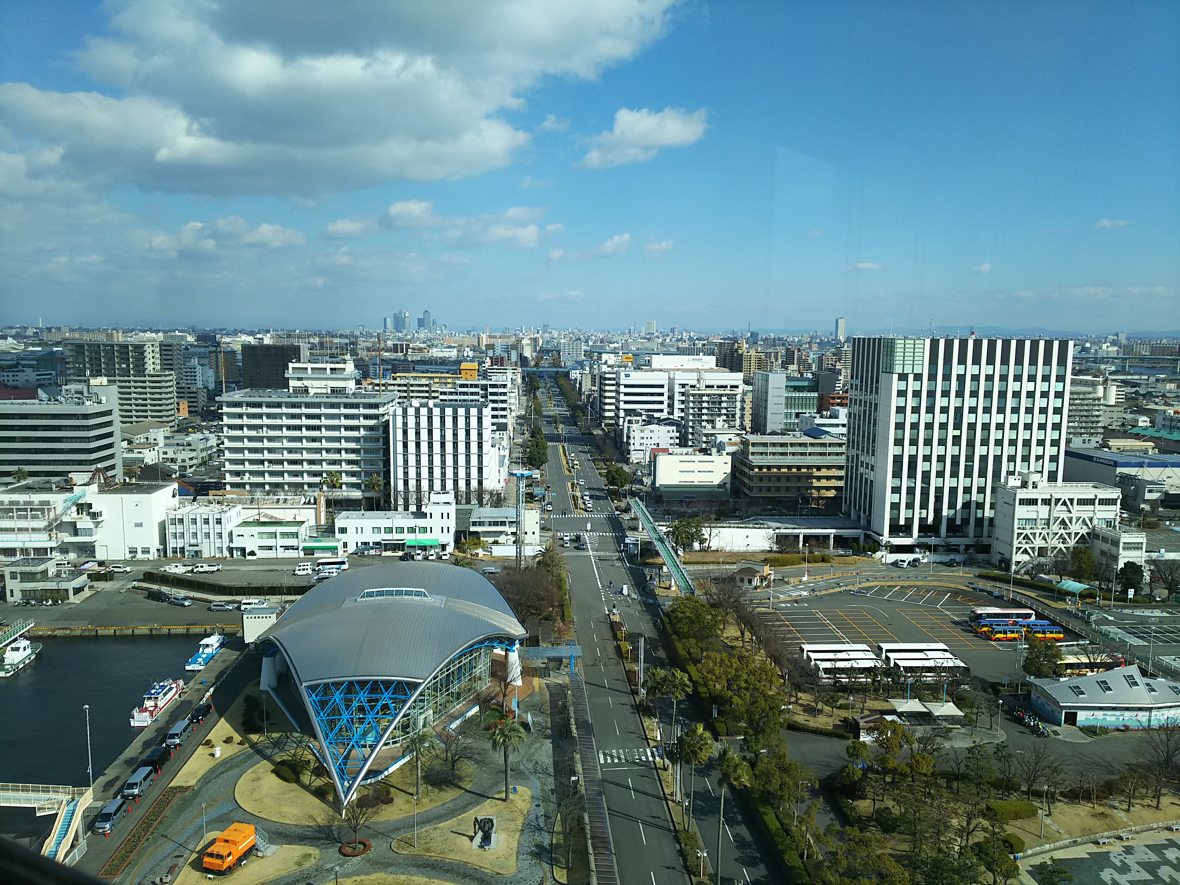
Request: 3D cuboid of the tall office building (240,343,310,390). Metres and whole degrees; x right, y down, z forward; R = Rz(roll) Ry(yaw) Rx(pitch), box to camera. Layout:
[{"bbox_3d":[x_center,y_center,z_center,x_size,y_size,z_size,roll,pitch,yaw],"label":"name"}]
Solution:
[{"bbox_3d":[-207.350,-42.100,609.750,37.800,45.000,19.000,0,7,-2],"label":"tall office building"}]

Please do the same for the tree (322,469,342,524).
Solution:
[{"bbox_3d":[-73.288,15.704,262.463,5.800,15.600,5.800,0,7,-4],"label":"tree"}]

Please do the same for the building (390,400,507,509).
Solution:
[{"bbox_3d":[-45.441,4.717,282.240,28.200,33.200,22.000,0,7,-4],"label":"building"}]

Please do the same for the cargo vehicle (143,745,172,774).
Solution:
[{"bbox_3d":[-54.590,40.070,116.300,1.740,1.920,4.550,0,7,-4],"label":"cargo vehicle"}]

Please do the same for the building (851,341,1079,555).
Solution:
[{"bbox_3d":[95.990,-0.520,244.990,45.020,53.460,31.950,0,7,-3],"label":"building"}]

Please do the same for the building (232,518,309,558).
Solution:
[{"bbox_3d":[-81.004,24.690,233.436,16.800,7.400,9.000,0,7,-4],"label":"building"}]

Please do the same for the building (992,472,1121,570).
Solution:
[{"bbox_3d":[110.140,18.540,217.800,24.400,22.300,9.730,0,7,-2],"label":"building"}]

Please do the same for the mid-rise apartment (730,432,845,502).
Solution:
[{"bbox_3d":[65.820,8.450,303.350,30.600,21.300,26.000,0,7,-2],"label":"mid-rise apartment"}]

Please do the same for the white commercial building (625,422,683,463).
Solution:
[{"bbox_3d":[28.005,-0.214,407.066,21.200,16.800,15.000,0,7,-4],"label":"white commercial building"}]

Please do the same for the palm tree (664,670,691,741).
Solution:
[{"bbox_3d":[10.700,35.000,116.000,3.700,12.800,3.700,0,7,0],"label":"palm tree"}]

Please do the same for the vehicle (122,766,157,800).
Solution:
[{"bbox_3d":[-56.048,42.198,114.568,1.870,2.140,5.050,0,7,-2],"label":"vehicle"}]

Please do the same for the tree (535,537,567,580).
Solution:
[{"bbox_3d":[-8.400,25.800,202.000,7.200,10.300,7.200,0,7,0],"label":"tree"}]

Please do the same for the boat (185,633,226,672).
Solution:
[{"bbox_3d":[-68.234,36.775,163.601,3.300,3.900,11.400,0,7,-3],"label":"boat"}]

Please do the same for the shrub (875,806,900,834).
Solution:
[{"bbox_3d":[34.503,43.743,106.650,2.850,2.900,2.850,0,7,-4],"label":"shrub"}]

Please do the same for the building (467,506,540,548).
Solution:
[{"bbox_3d":[-22.543,21.628,244.638,18.200,9.600,14.000,0,7,-4],"label":"building"}]

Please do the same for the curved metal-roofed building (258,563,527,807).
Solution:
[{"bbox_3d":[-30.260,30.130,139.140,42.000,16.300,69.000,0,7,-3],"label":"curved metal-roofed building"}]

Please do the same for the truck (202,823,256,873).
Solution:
[{"bbox_3d":[-38.088,43.209,97.340,2.400,3.050,5.200,3,8,18],"label":"truck"}]

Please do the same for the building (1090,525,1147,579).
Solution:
[{"bbox_3d":[126.802,26.008,220.484,6.100,10.800,9.200,0,7,-4],"label":"building"}]

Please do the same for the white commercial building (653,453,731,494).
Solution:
[{"bbox_3d":[33.340,10.920,306.270,24.210,15.310,17.610,0,7,-2],"label":"white commercial building"}]

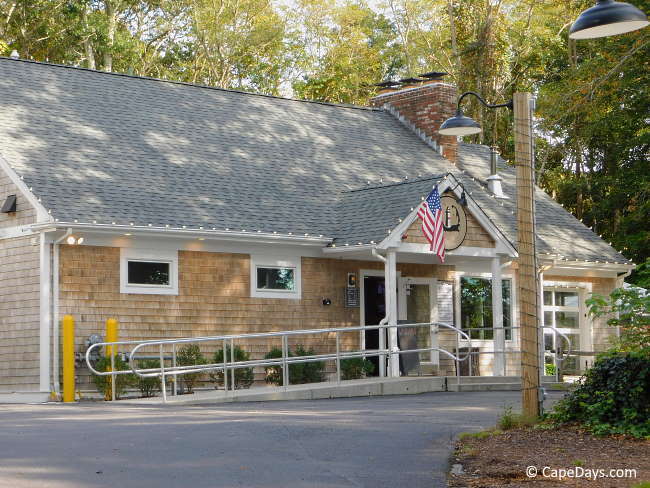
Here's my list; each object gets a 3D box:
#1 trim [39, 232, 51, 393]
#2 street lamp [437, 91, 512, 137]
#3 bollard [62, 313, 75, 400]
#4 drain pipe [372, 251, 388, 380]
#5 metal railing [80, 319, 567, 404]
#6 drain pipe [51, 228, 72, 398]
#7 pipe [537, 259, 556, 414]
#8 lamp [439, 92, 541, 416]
[{"bbox_3d":[-4.620,1.142,24.878,0.120,2.630,0.130,4,-7,-41],"label":"trim"},{"bbox_3d":[1.502,-1.288,14.778,0.761,0.422,0.410,-2,-5,18],"label":"street lamp"},{"bbox_3d":[-4.128,1.855,24.229,0.180,1.400,0.180,-1,-5,0],"label":"bollard"},{"bbox_3d":[1.051,1.258,27.752,0.370,2.390,0.120,4,-7,-41],"label":"drain pipe"},{"bbox_3d":[0.181,2.057,26.611,10.000,1.320,3.250,4,-7,-41],"label":"metal railing"},{"bbox_3d":[-4.299,1.141,24.753,0.100,2.780,0.500,4,-7,-41],"label":"drain pipe"},{"bbox_3d":[4.885,1.764,32.745,0.100,2.780,0.460,4,-7,-41],"label":"pipe"},{"bbox_3d":[1.597,0.082,14.631,0.921,3.114,0.410,-2,-5,18],"label":"lamp"}]

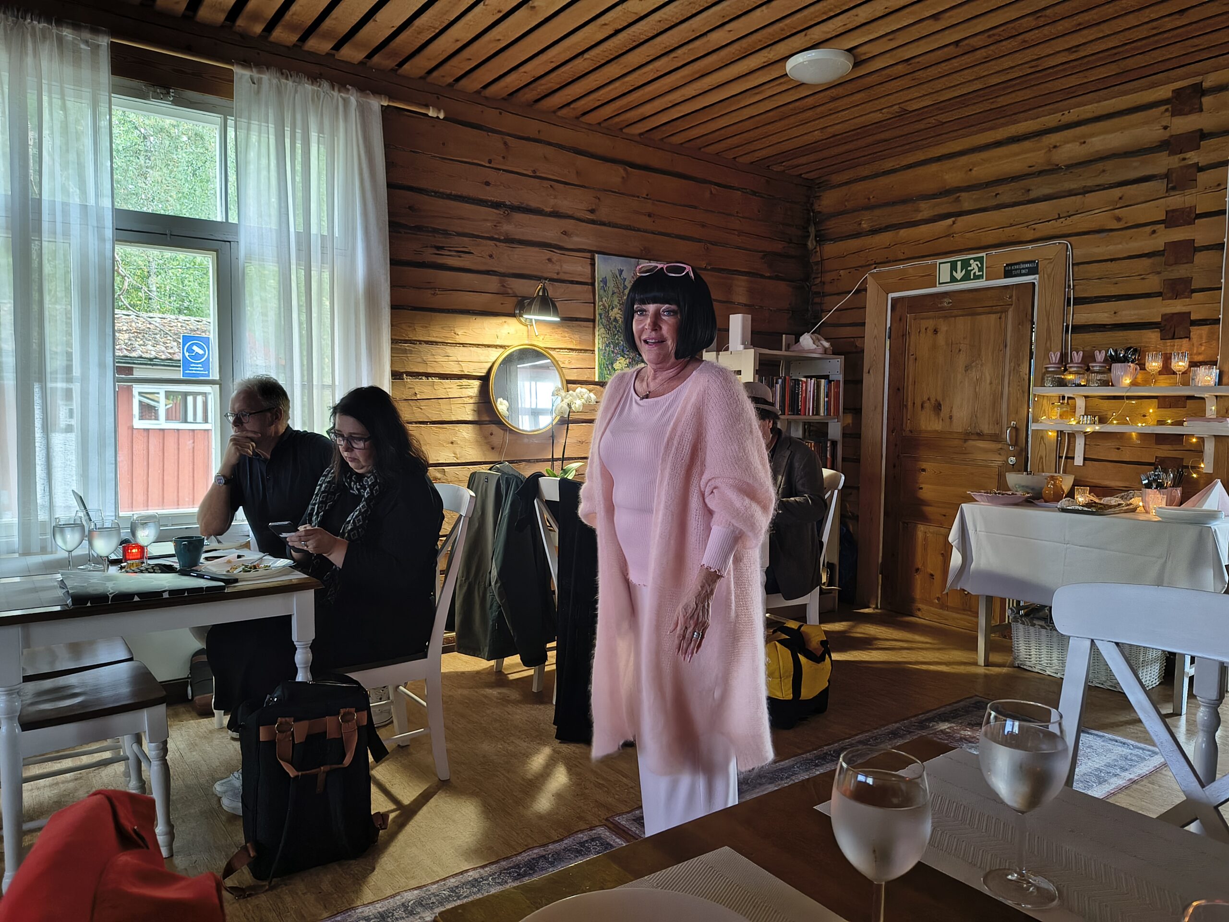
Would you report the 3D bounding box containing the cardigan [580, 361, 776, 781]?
[{"bbox_3d":[0.144,0.247,1.973,0.500,0.968,0.380,3,5,37],"label":"cardigan"}]

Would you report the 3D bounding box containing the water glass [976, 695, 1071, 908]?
[{"bbox_3d":[0.415,0.346,0.832,0.082,0.184,0.082,3,4,27],"label":"water glass"}]

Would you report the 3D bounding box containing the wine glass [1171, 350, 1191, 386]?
[{"bbox_3d":[2.577,-0.421,3.715,0.070,0.163,0.070,-2,5,-37],"label":"wine glass"}]

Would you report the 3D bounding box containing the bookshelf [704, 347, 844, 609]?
[{"bbox_3d":[1.014,0.150,5.134,0.803,1.645,0.384,-3,5,-37],"label":"bookshelf"}]

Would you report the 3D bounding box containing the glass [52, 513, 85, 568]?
[{"bbox_3d":[-1.661,0.259,2.490,0.082,0.184,0.082,-1,4,-34],"label":"glass"}]

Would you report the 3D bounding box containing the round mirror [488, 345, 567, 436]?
[{"bbox_3d":[-0.444,-0.374,4.285,0.480,0.480,0.040,-2,5,-37],"label":"round mirror"}]

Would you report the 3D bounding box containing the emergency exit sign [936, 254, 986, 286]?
[{"bbox_3d":[2.030,-1.117,4.793,0.015,0.150,0.300,-2,4,-38],"label":"emergency exit sign"}]

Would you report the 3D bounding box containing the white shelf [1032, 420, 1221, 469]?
[{"bbox_3d":[2.548,-0.064,4.013,0.200,0.216,0.900,-3,5,-37],"label":"white shelf"}]

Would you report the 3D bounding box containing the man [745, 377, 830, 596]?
[{"bbox_3d":[0.564,0.341,3.881,0.820,1.435,0.520,-3,5,-37],"label":"man"}]

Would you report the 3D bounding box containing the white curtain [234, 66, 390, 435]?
[{"bbox_3d":[-1.284,-0.458,3.570,0.650,2.286,0.120,-2,5,-37],"label":"white curtain"}]

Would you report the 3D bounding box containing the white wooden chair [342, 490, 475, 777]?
[{"bbox_3d":[-0.799,0.584,2.771,0.520,0.970,0.440,-2,4,-36],"label":"white wooden chair"}]

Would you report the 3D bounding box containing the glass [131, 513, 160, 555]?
[{"bbox_3d":[-1.511,0.253,2.630,0.082,0.184,0.082,-1,4,-30],"label":"glass"}]

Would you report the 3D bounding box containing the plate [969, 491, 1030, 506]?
[{"bbox_3d":[1.932,0.188,4.130,0.290,0.075,0.290,0,4,0],"label":"plate"}]

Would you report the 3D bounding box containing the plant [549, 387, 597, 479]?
[{"bbox_3d":[-0.211,-0.068,4.195,0.250,0.640,0.200,1,3,-3],"label":"plant"}]

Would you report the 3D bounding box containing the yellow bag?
[{"bbox_3d":[0.697,0.888,3.475,0.300,0.330,0.360,4,5,40],"label":"yellow bag"}]

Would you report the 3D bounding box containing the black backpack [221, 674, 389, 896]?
[{"bbox_3d":[-0.912,0.914,2.413,0.335,0.480,0.240,-2,5,-29],"label":"black backpack"}]

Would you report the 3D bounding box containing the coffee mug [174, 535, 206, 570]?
[{"bbox_3d":[-1.415,0.304,2.717,0.095,0.103,0.120,-2,4,-28],"label":"coffee mug"}]

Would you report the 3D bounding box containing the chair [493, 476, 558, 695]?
[{"bbox_3d":[-0.292,0.538,3.783,0.500,0.970,0.430,-2,5,-37],"label":"chair"}]

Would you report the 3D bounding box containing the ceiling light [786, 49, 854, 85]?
[{"bbox_3d":[0.931,-1.760,3.698,0.300,0.078,0.300,0,4,0],"label":"ceiling light"}]

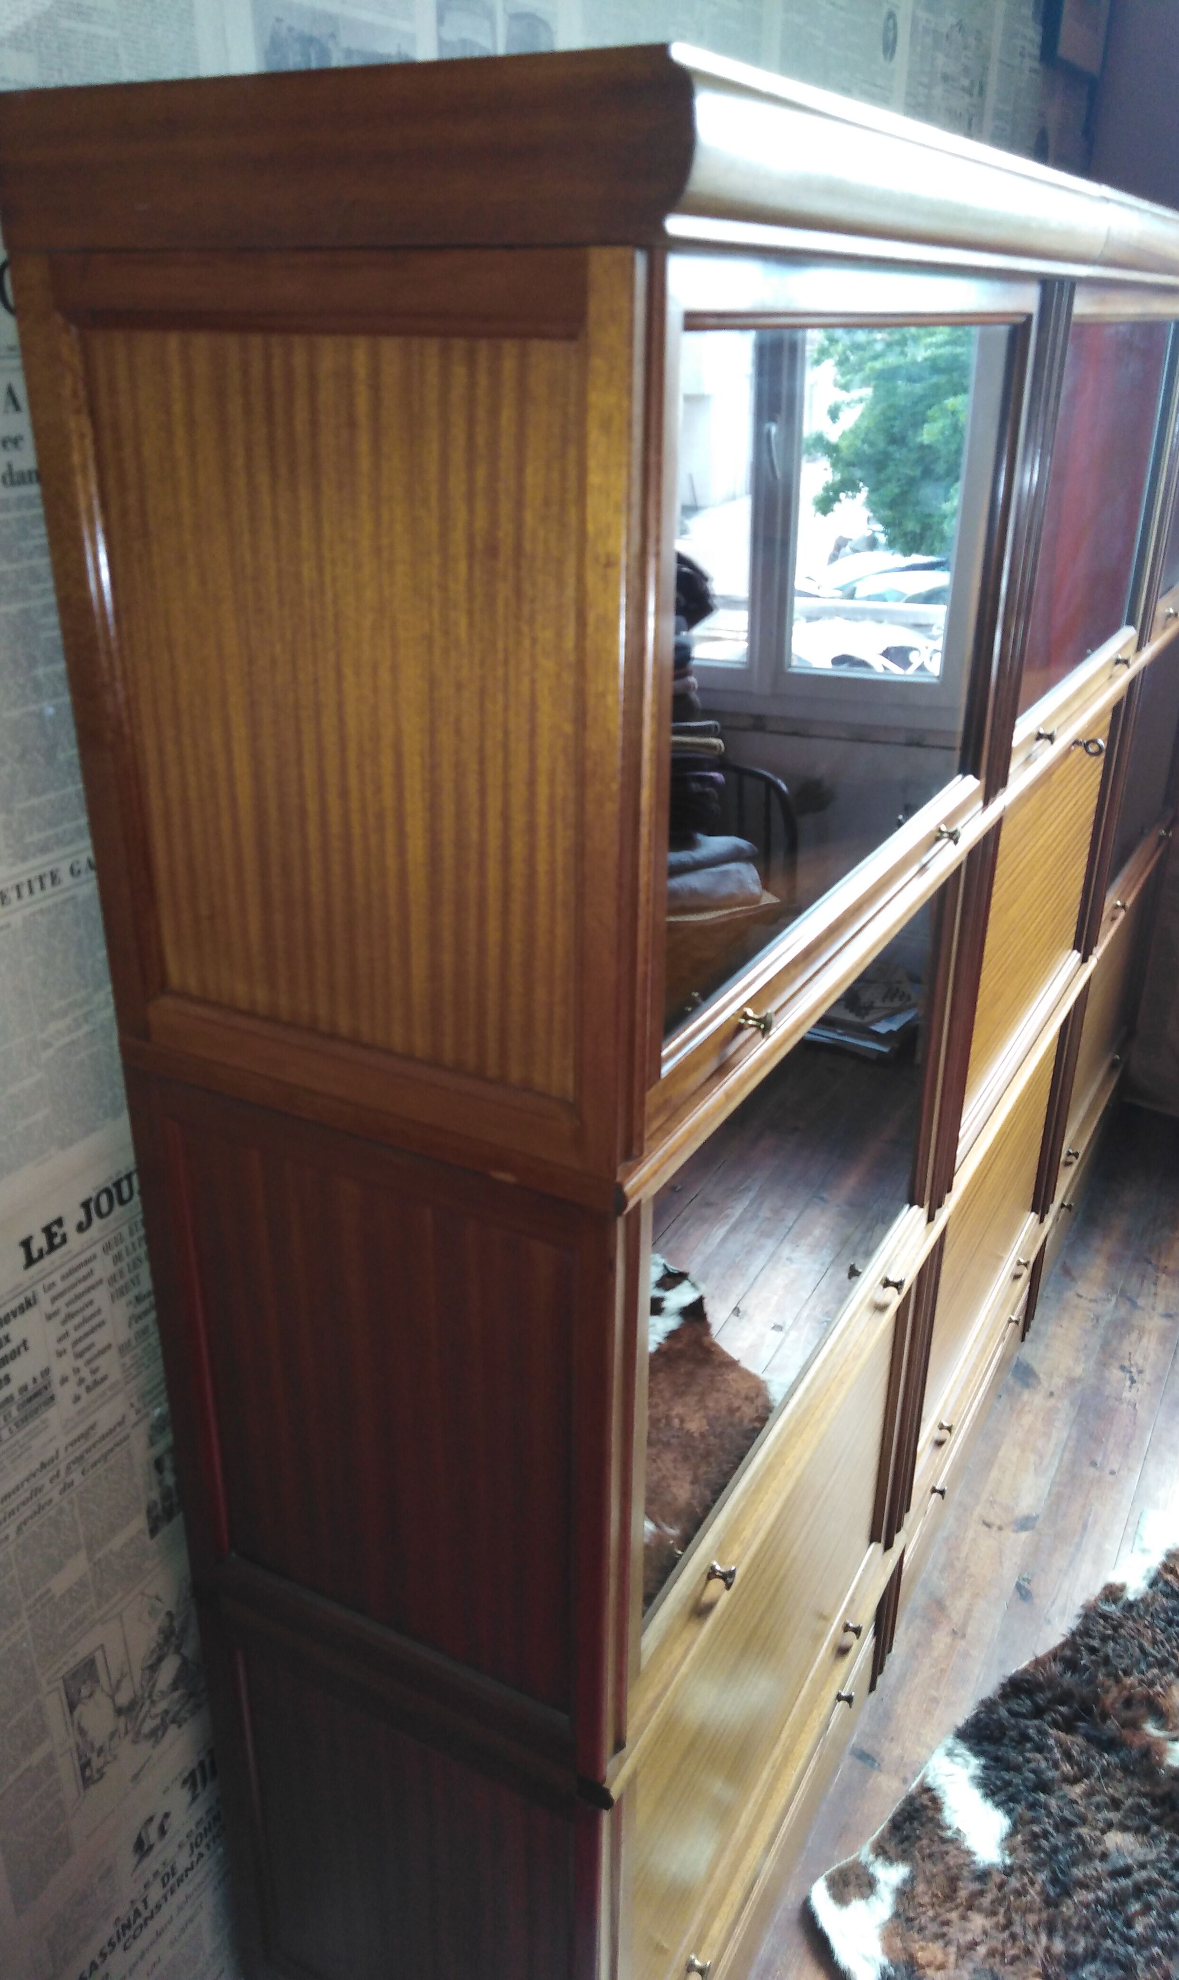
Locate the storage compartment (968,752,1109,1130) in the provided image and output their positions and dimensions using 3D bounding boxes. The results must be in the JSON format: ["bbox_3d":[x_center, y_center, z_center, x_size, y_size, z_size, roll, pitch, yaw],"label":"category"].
[{"bbox_3d":[0.446,-0.164,1.896,0.328,0.436,0.736,14,29,26],"label":"storage compartment"}]

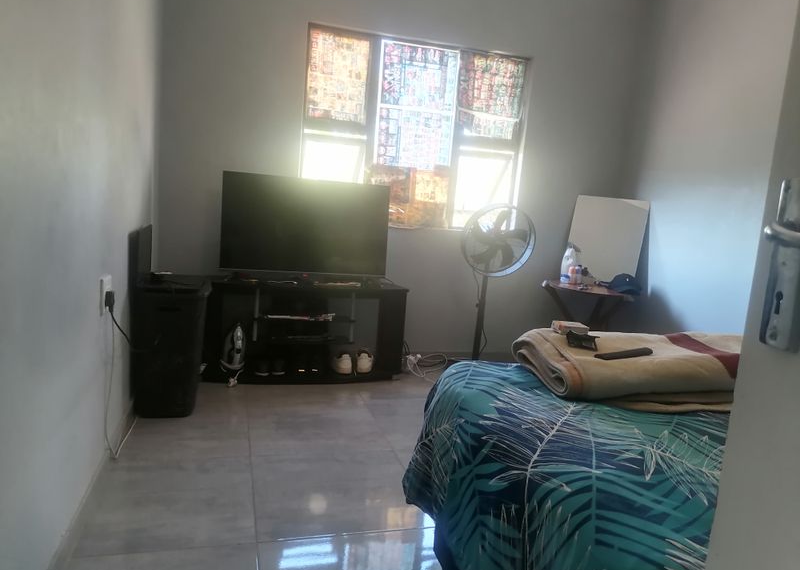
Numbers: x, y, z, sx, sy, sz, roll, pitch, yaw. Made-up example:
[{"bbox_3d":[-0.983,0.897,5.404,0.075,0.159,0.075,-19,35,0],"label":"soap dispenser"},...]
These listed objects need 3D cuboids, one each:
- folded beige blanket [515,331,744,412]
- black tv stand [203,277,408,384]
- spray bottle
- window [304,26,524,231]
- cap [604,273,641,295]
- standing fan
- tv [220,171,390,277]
[{"bbox_3d":[0.793,0.225,1.762,0.900,0.095,0.440,4,9,-7],"label":"folded beige blanket"},{"bbox_3d":[-0.556,0.259,3.622,1.169,0.530,0.420,2,7,-15],"label":"black tv stand"},{"bbox_3d":[1.128,-0.143,4.082,0.118,0.253,0.072,8,8,25],"label":"spray bottle"},{"bbox_3d":[0.111,-0.928,3.900,1.425,1.148,0.102,2,7,-15],"label":"window"},{"bbox_3d":[1.378,-0.018,3.812,0.174,0.111,0.246,5,7,6],"label":"cap"},{"bbox_3d":[0.548,0.041,3.825,0.461,1.076,0.410,2,7,-15],"label":"standing fan"},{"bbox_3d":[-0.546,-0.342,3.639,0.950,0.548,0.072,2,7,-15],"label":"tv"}]

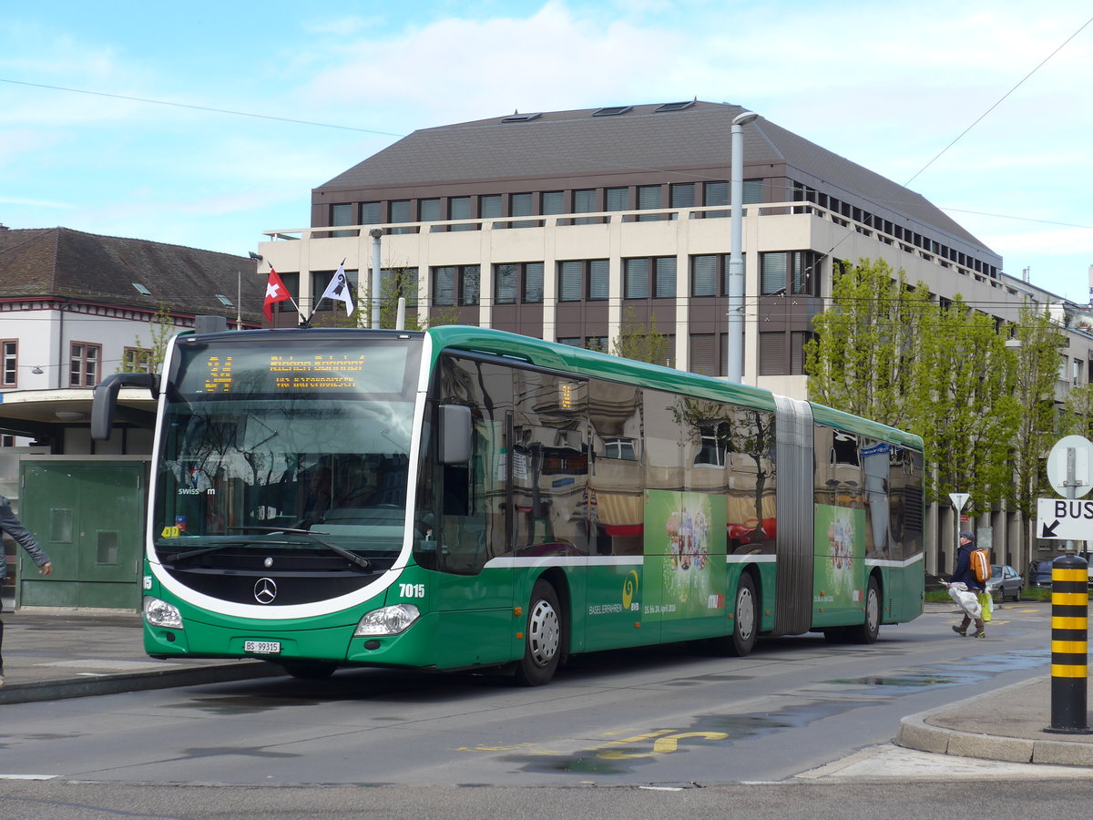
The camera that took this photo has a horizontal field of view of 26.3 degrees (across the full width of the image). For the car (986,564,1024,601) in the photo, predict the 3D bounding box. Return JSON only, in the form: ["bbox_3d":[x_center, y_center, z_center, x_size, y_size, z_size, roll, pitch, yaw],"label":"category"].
[{"bbox_3d":[16.812,6.581,88.911,1.700,1.420,4.300,-1,-4,26],"label":"car"}]

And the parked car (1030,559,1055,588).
[{"bbox_3d":[22.954,7.520,106.000,1.750,1.520,4.200,0,-3,7],"label":"parked car"}]

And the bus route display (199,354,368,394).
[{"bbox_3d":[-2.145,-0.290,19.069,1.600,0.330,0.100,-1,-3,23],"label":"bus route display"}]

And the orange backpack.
[{"bbox_3d":[6.893,2.481,37.150,0.300,0.500,0.200,3,-14,-45],"label":"orange backpack"}]

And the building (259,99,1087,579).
[{"bbox_3d":[7.322,-2.593,120.113,27.000,22.200,39.200,-1,-4,26],"label":"building"}]

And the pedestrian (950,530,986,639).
[{"bbox_3d":[6.732,2.789,37.300,0.520,1.690,0.540,-2,-4,42],"label":"pedestrian"}]

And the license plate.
[{"bbox_3d":[-2.246,1.874,18.500,0.300,0.085,0.015,-1,-3,23],"label":"license plate"}]

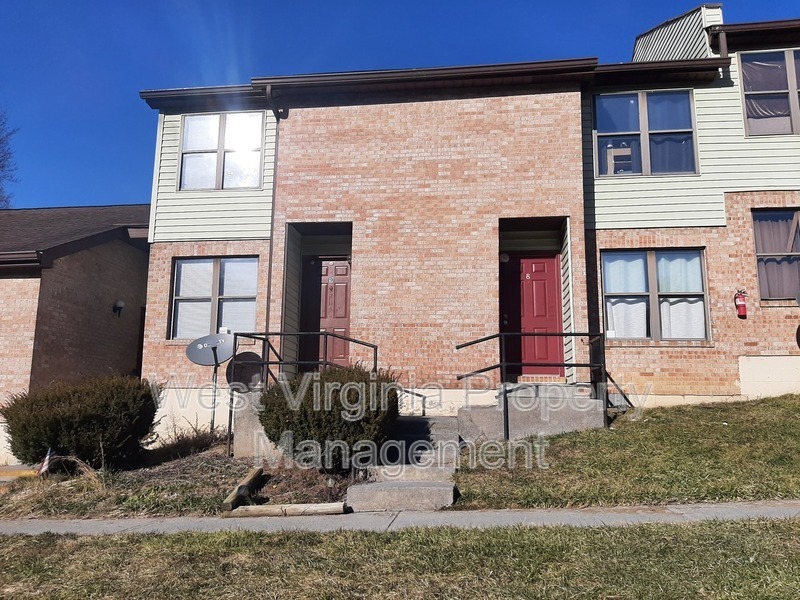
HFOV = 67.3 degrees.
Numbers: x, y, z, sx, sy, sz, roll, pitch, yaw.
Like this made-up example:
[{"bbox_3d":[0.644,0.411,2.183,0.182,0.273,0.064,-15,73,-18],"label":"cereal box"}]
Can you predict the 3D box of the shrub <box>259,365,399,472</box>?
[{"bbox_3d":[-0.883,1.494,7.561,1.717,1.268,1.397,0,-9,7],"label":"shrub"}]

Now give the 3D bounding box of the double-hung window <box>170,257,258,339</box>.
[{"bbox_3d":[-3.316,-0.043,10.737,1.620,1.500,0.120,-1,-8,8],"label":"double-hung window"}]

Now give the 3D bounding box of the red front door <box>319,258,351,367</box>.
[{"bbox_3d":[-1.224,0.305,10.637,0.960,2.030,0.080,-1,-8,8],"label":"red front door"}]

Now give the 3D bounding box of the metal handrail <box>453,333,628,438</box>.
[{"bbox_3d":[1.804,1.240,8.517,1.986,1.422,1.038,0,-9,7],"label":"metal handrail"}]

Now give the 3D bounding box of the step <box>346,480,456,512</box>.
[{"bbox_3d":[0.037,2.280,7.007,1.240,0.260,0.400,0,-8,3],"label":"step"}]

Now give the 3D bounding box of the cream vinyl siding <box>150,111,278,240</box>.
[{"bbox_3d":[-3.415,-2.276,11.017,2.400,2.450,0.080,-1,-8,8],"label":"cream vinyl siding"}]

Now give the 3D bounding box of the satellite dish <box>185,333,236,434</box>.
[{"bbox_3d":[-3.002,1.301,9.483,0.818,1.579,0.599,3,-10,-14],"label":"satellite dish"}]

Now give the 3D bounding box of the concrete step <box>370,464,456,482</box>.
[{"bbox_3d":[0.114,2.117,7.368,1.158,0.170,0.329,0,-9,7],"label":"concrete step"}]

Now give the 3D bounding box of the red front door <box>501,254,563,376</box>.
[{"bbox_3d":[2.195,0.252,10.165,1.020,2.050,0.080,-1,-8,8],"label":"red front door"}]

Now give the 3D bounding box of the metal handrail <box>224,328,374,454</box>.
[{"bbox_3d":[-1.302,1.400,8.883,2.116,1.732,1.038,0,-9,7],"label":"metal handrail"}]

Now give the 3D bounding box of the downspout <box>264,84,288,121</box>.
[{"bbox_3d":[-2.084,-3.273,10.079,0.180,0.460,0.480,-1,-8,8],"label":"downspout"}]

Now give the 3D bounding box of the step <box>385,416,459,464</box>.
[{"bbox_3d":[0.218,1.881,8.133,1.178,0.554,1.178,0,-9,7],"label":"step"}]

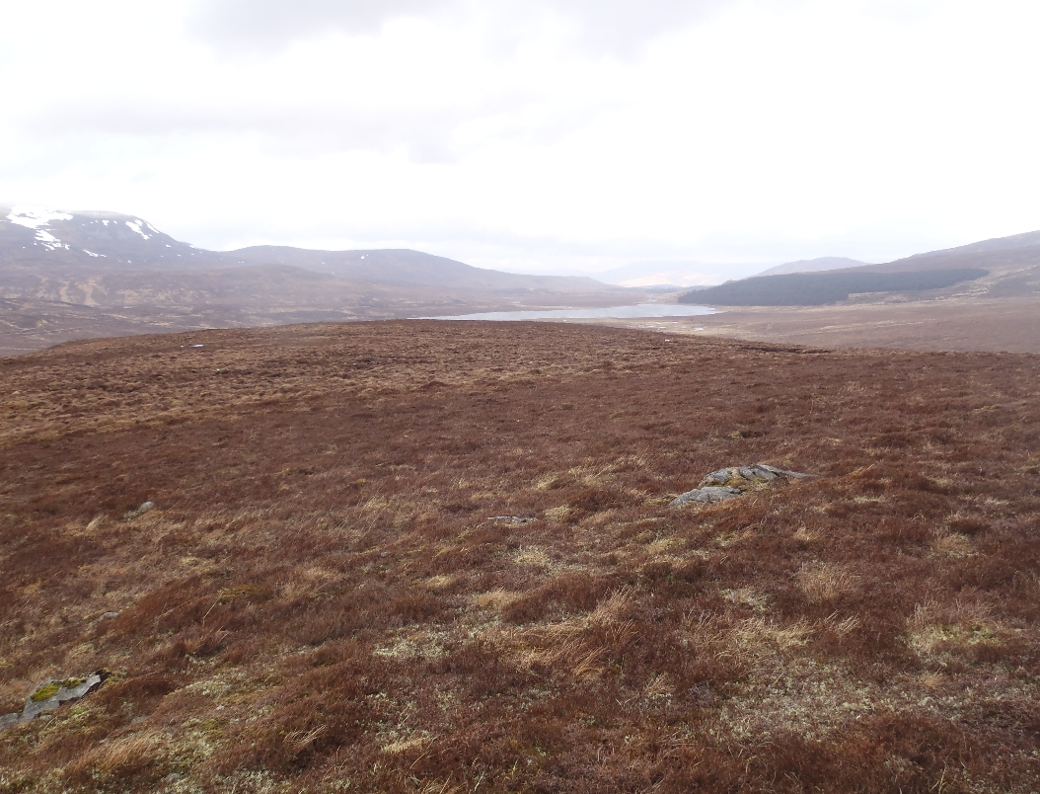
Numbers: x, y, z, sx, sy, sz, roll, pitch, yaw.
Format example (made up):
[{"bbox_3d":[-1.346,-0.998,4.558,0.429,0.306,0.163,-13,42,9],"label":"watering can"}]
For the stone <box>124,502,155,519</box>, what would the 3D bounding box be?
[{"bbox_3d":[-3.379,1.012,7.600,0.250,0.120,0.190,-2,8,-15],"label":"stone"}]

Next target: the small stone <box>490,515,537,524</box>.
[{"bbox_3d":[-0.059,0.980,6.800,0.360,0.060,0.190,-1,8,-5],"label":"small stone"}]

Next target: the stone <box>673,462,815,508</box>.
[{"bbox_3d":[2.029,0.795,7.700,1.240,0.270,0.750,-2,8,-15],"label":"stone"}]

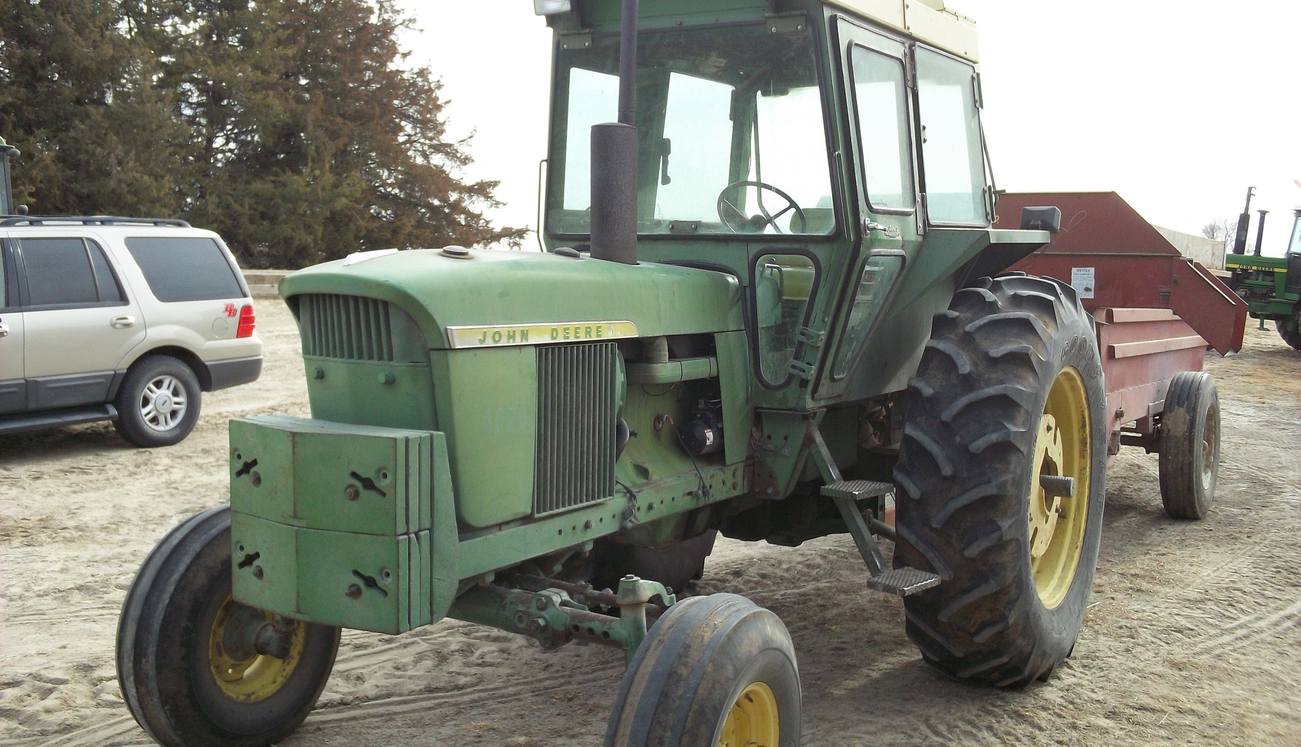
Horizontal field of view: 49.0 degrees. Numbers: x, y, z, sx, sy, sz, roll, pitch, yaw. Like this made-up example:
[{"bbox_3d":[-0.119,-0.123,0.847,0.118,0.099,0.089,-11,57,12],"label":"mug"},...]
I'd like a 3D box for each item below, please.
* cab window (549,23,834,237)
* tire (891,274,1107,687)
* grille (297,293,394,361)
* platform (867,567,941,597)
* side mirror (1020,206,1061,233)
[{"bbox_3d":[0.131,-0.923,5.511,1.245,0.775,0.060,3,7,30],"label":"cab window"},{"bbox_3d":[1.508,0.439,5.974,0.445,1.700,1.700,3,5,30],"label":"tire"},{"bbox_3d":[-0.830,-0.128,3.924,0.325,0.185,0.045,3,13,30],"label":"grille"},{"bbox_3d":[0.917,0.744,5.136,0.180,0.030,0.305,11,9,29],"label":"platform"},{"bbox_3d":[1.661,-0.655,6.091,0.165,0.115,0.095,3,5,30],"label":"side mirror"}]

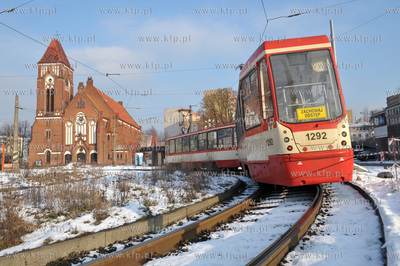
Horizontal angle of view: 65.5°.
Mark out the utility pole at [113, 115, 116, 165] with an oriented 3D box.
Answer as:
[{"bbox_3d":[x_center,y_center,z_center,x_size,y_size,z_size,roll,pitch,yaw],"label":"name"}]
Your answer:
[{"bbox_3d":[-14.571,1.283,53.106,0.330,8.971,0.330,-1,-5,0],"label":"utility pole"}]

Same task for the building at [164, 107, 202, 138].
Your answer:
[{"bbox_3d":[-10.212,2.809,219.253,11.500,33.546,42.000,-3,-5,20],"label":"building"}]

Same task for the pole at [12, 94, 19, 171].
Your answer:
[{"bbox_3d":[-21.355,0.004,36.166,0.500,8.981,0.500,-1,-5,0],"label":"pole"}]

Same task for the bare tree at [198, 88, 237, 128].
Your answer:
[{"bbox_3d":[4.800,-2.025,80.443,11.500,19.289,11.500,-1,-5,0],"label":"bare tree"}]

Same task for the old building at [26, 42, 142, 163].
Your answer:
[{"bbox_3d":[-28.048,-6.388,88.262,21.000,30.731,35.000,-1,-5,1],"label":"old building"}]

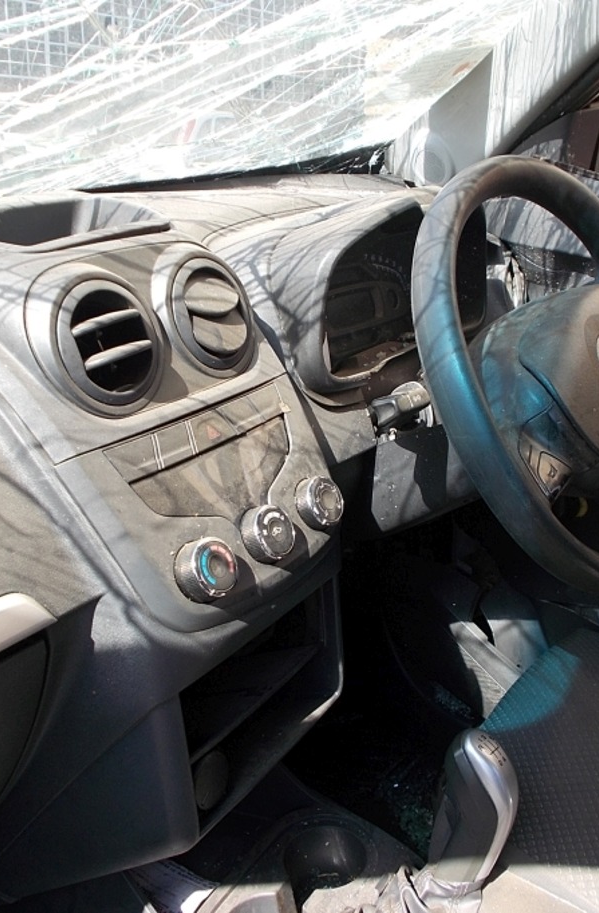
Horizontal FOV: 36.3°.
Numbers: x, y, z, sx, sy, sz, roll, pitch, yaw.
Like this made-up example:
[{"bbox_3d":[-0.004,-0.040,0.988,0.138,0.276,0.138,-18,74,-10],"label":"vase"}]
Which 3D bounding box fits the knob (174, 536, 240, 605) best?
[{"bbox_3d":[-0.054,0.067,0.546,0.014,0.039,0.039,-22,3,40],"label":"knob"}]

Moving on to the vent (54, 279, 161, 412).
[{"bbox_3d":[-0.121,-0.069,0.560,0.028,0.079,0.079,-10,11,38],"label":"vent"}]

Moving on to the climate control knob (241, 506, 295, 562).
[{"bbox_3d":[-0.019,0.050,0.594,0.014,0.039,0.039,-22,3,40],"label":"climate control knob"}]

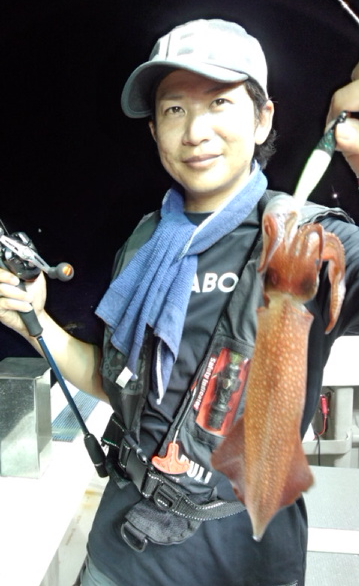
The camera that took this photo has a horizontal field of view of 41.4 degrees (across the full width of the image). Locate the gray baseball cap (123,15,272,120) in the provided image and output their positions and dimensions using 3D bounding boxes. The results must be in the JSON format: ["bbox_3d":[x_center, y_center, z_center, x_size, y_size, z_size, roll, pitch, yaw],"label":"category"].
[{"bbox_3d":[0.028,-0.317,0.672,0.180,0.145,0.265,-4,2,25],"label":"gray baseball cap"}]

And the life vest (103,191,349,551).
[{"bbox_3d":[0.062,0.090,0.745,0.380,0.520,0.270,0,5,23],"label":"life vest"}]

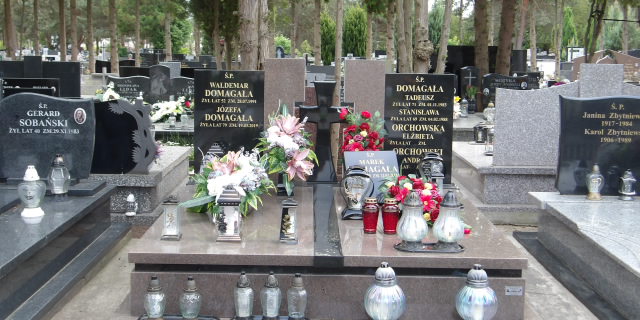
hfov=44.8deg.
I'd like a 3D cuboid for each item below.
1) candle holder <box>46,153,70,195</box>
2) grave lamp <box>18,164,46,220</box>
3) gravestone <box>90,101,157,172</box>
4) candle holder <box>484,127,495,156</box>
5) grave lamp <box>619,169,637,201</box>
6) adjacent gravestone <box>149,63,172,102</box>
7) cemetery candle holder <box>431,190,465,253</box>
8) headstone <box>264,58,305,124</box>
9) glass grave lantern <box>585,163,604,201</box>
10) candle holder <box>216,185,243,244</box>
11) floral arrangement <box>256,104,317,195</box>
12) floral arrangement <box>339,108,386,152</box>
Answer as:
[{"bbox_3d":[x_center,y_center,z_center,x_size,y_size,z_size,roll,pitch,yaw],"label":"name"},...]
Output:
[{"bbox_3d":[-1.856,0.101,5.508,0.164,0.276,0.164,1,9,-1],"label":"candle holder"},{"bbox_3d":[-1.735,0.186,4.732,0.164,0.309,0.140,1,9,-1],"label":"grave lamp"},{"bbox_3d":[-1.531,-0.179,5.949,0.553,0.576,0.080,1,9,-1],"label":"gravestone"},{"bbox_3d":[1.488,-0.163,6.798,0.090,0.245,0.090,1,9,-1],"label":"candle holder"},{"bbox_3d":[2.197,0.176,5.510,0.128,0.206,0.128,1,9,-1],"label":"grave lamp"},{"bbox_3d":[-2.198,-1.021,10.697,0.294,0.561,0.100,1,9,-1],"label":"adjacent gravestone"},{"bbox_3d":[0.631,0.282,3.772,0.156,0.269,0.156,1,9,-1],"label":"cemetery candle holder"},{"bbox_3d":[-0.227,-0.261,5.279,0.279,0.838,0.090,1,9,-1],"label":"headstone"},{"bbox_3d":[1.912,0.151,5.400,0.124,0.243,0.124,1,9,-1],"label":"glass grave lantern"},{"bbox_3d":[-0.453,0.270,3.934,0.122,0.266,0.122,1,9,-1],"label":"candle holder"},{"bbox_3d":[-0.210,-0.067,5.021,0.402,0.594,0.300,1,9,-1],"label":"floral arrangement"},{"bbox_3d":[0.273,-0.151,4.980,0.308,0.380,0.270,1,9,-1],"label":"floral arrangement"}]

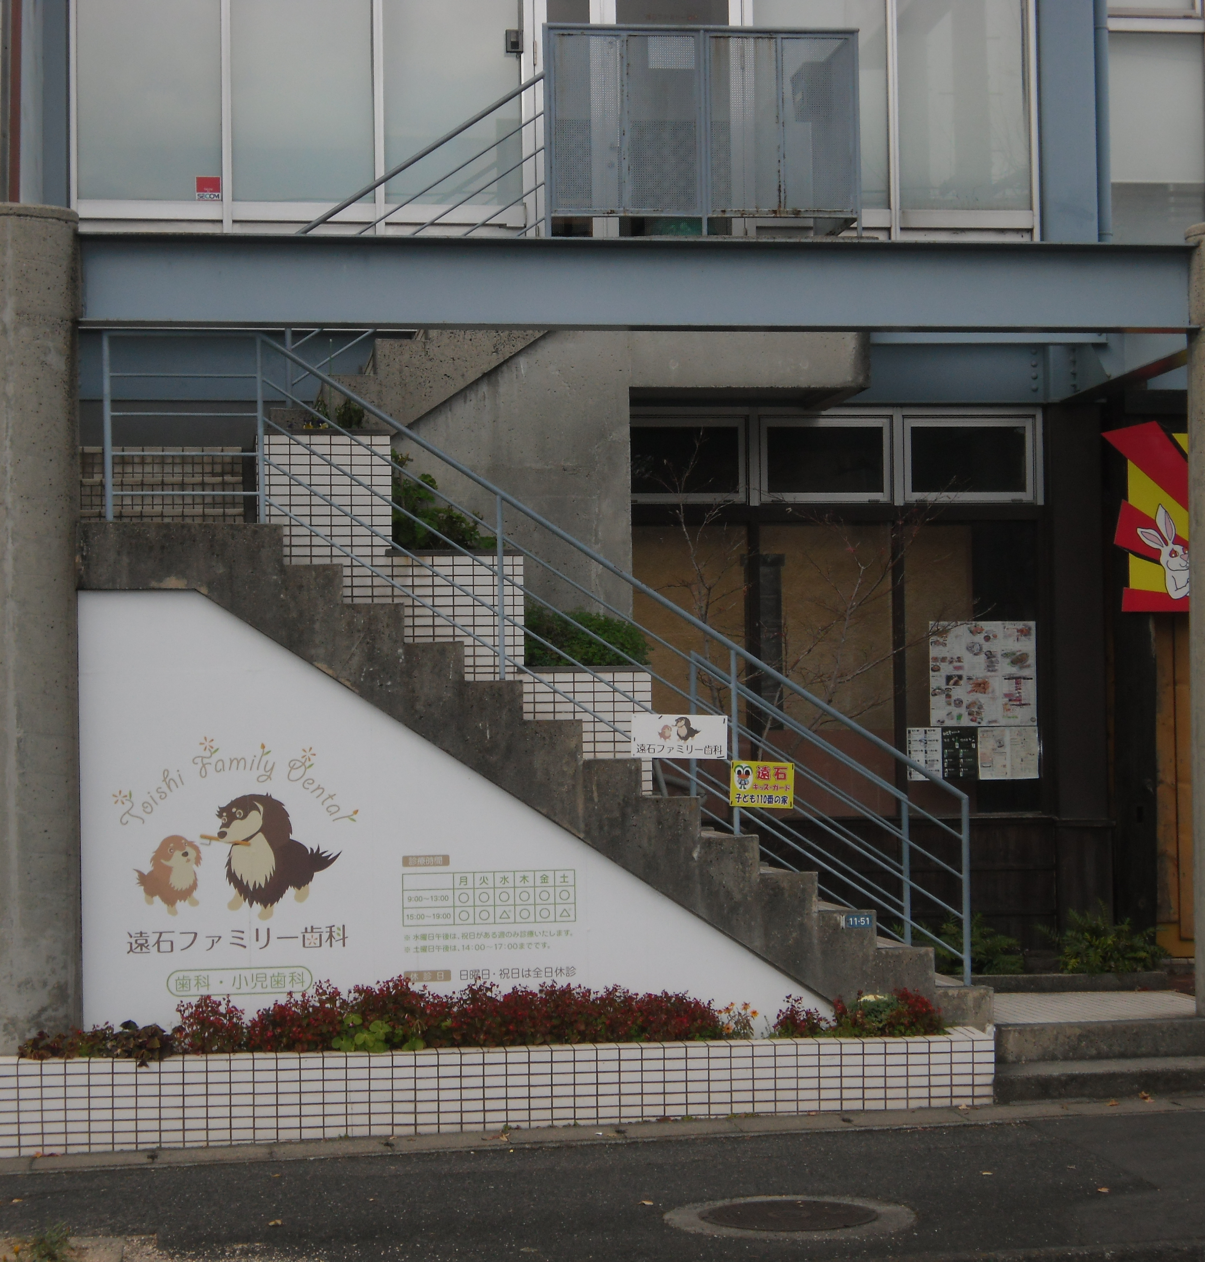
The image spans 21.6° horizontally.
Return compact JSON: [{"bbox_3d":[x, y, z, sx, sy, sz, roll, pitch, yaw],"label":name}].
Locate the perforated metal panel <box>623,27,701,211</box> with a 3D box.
[{"bbox_3d":[0.306,-2.610,16.238,0.407,0.944,0.036,0,-3,-8],"label":"perforated metal panel"}]

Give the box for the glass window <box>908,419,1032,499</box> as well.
[{"bbox_3d":[2.100,-0.986,18.085,0.745,0.468,0.060,0,-2,-9],"label":"glass window"}]

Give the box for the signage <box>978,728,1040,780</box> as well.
[{"bbox_3d":[2.322,0.702,18.046,0.361,0.300,0.010,0,-2,-9],"label":"signage"}]

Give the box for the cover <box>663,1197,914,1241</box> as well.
[{"bbox_3d":[0.676,2.138,11.422,0.910,0.040,0.910,-2,-1,0],"label":"cover"}]

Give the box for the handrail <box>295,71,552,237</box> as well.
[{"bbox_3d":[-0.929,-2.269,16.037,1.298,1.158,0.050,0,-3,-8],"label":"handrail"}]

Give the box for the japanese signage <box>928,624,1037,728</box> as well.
[{"bbox_3d":[2.134,0.241,17.715,0.618,0.590,0.010,0,-3,-8],"label":"japanese signage"}]

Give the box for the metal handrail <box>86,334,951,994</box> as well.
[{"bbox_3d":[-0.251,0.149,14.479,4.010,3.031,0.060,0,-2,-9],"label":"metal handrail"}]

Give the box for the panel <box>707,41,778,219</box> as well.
[{"bbox_3d":[0.726,-2.611,16.294,0.372,0.936,0.036,0,-3,-8],"label":"panel"}]

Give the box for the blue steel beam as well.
[{"bbox_3d":[0.213,-1.575,14.491,5.157,0.403,0.200,0,-3,-8],"label":"blue steel beam"}]

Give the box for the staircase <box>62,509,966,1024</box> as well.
[{"bbox_3d":[-0.383,0.705,14.979,4.199,2.332,1.330,0,-3,-8],"label":"staircase"}]

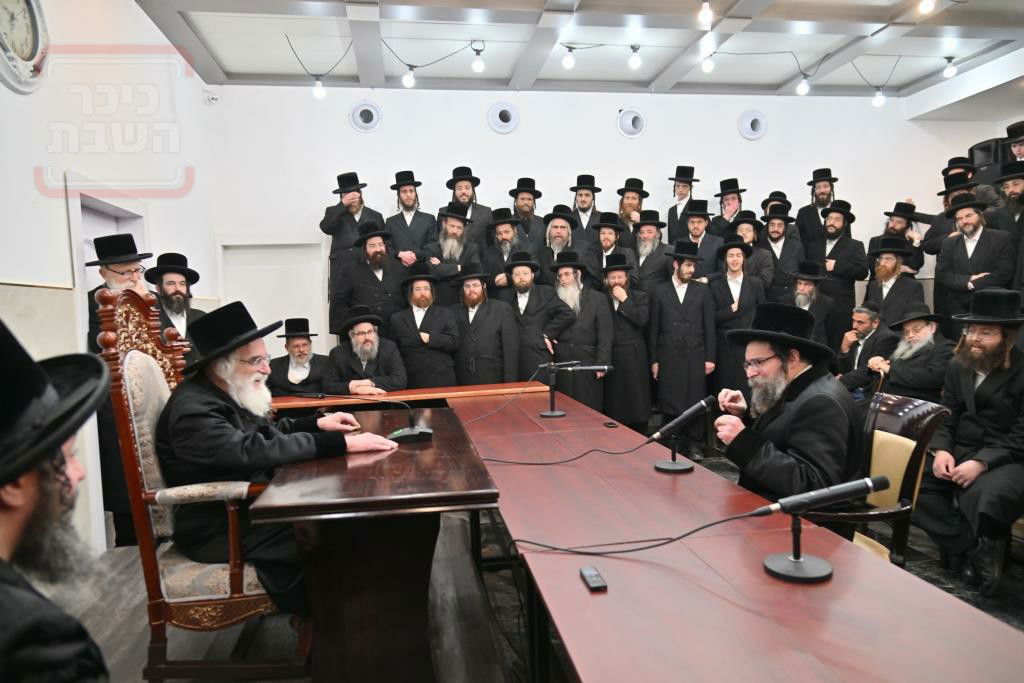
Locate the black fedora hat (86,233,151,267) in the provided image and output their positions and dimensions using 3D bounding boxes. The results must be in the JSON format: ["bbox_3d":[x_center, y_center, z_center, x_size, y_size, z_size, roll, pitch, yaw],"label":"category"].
[{"bbox_3d":[-2.268,-0.527,3.930,0.370,0.155,0.325,-7,10,18],"label":"black fedora hat"}]

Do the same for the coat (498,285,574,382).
[{"bbox_3d":[0.198,0.114,5.750,0.620,1.200,0.420,-1,3,12],"label":"coat"}]

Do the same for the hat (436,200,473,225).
[{"bbox_3d":[-0.525,-1.200,6.350,0.340,0.150,0.360,13,2,-7],"label":"hat"}]

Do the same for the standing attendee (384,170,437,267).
[{"bbox_3d":[-1.026,-0.821,6.900,0.530,1.835,0.380,-2,3,-6],"label":"standing attendee"}]

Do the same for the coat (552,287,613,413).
[{"bbox_3d":[0.648,0.126,6.157,0.560,1.200,0.360,0,3,27],"label":"coat"}]

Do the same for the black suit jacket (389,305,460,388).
[{"bbox_3d":[-0.724,0.222,5.650,0.600,1.090,0.400,-2,3,-3],"label":"black suit jacket"}]

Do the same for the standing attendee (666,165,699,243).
[{"bbox_3d":[1.778,-0.943,7.100,0.460,1.765,0.340,0,3,34],"label":"standing attendee"}]

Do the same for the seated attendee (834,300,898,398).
[{"bbox_3d":[2.427,0.379,4.714,0.750,1.291,0.540,-4,4,-42],"label":"seated attendee"}]

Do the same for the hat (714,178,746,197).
[{"bbox_3d":[2.368,-1.669,7.400,0.340,0.150,0.360,-6,4,27],"label":"hat"}]

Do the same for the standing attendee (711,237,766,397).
[{"bbox_3d":[2.078,0.008,6.245,0.540,1.908,0.420,-1,3,20],"label":"standing attendee"}]

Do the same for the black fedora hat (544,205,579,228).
[{"bbox_3d":[0.482,-1.218,6.650,0.340,0.150,0.360,9,-4,4],"label":"black fedora hat"}]

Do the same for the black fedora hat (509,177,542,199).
[{"bbox_3d":[0.137,-1.574,6.950,0.335,0.140,0.370,-2,3,0],"label":"black fedora hat"}]

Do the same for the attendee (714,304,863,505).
[{"bbox_3d":[0.907,0.527,2.374,0.700,1.310,0.550,-2,3,-2],"label":"attendee"}]

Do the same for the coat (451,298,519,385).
[{"bbox_3d":[-0.221,0.193,5.978,0.580,1.120,0.360,-1,3,14],"label":"coat"}]

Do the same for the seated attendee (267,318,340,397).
[{"bbox_3d":[-1.544,0.481,5.102,0.540,1.305,0.750,-3,3,-14],"label":"seated attendee"}]

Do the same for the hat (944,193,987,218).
[{"bbox_3d":[4.194,-1.250,6.300,0.370,0.150,0.340,-7,-1,-42],"label":"hat"}]

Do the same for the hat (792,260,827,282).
[{"bbox_3d":[2.658,-0.625,6.100,0.340,0.150,0.370,0,3,37],"label":"hat"}]

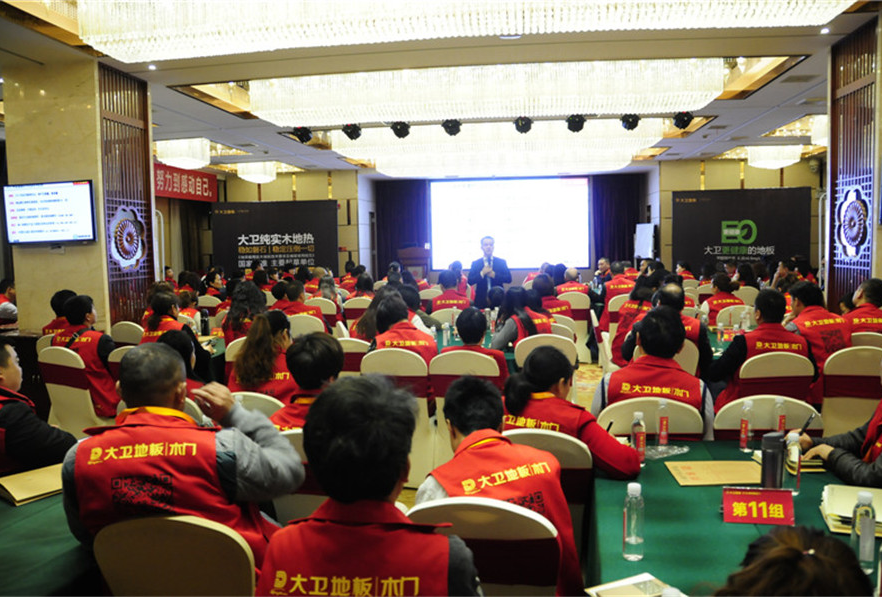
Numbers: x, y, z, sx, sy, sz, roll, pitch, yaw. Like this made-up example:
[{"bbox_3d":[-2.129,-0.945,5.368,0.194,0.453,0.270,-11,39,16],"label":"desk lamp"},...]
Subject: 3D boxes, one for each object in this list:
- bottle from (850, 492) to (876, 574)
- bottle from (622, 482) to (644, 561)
[{"bbox_3d":[1.014,0.556,1.611,0.057,0.200,0.057,-1,4,6],"label":"bottle"},{"bbox_3d":[0.561,0.647,1.959,0.060,0.224,0.060,0,5,8],"label":"bottle"}]

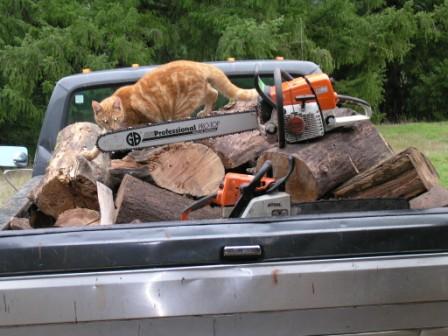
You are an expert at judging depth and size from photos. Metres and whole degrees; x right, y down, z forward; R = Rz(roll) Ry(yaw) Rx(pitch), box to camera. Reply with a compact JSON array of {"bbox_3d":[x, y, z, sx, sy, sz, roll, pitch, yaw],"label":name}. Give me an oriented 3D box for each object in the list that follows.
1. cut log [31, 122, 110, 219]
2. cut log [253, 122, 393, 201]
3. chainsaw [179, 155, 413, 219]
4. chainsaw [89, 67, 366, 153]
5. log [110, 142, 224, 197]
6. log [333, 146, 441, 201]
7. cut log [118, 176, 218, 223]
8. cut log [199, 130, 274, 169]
[{"bbox_3d":[-0.596,0.005,4.485,0.260,0.200,0.504,-2,21,0],"label":"cut log"},{"bbox_3d":[0.417,-0.019,4.380,0.509,0.225,0.225,-16,11,-39],"label":"cut log"},{"bbox_3d":[0.253,0.093,4.040,0.815,0.270,0.240,-2,2,0],"label":"chainsaw"},{"bbox_3d":[0.049,-0.219,4.550,1.123,0.310,0.260,-8,3,-5],"label":"chainsaw"},{"bbox_3d":[-0.225,0.000,4.540,0.290,0.200,0.397,15,-3,-25],"label":"log"},{"bbox_3d":[0.603,0.078,4.225,0.349,0.165,0.150,-28,9,33],"label":"log"},{"bbox_3d":[-0.187,0.176,4.150,0.403,0.210,0.220,17,-5,-20],"label":"cut log"},{"bbox_3d":[0.115,-0.152,4.770,0.220,0.220,0.423,0,13,43],"label":"cut log"}]

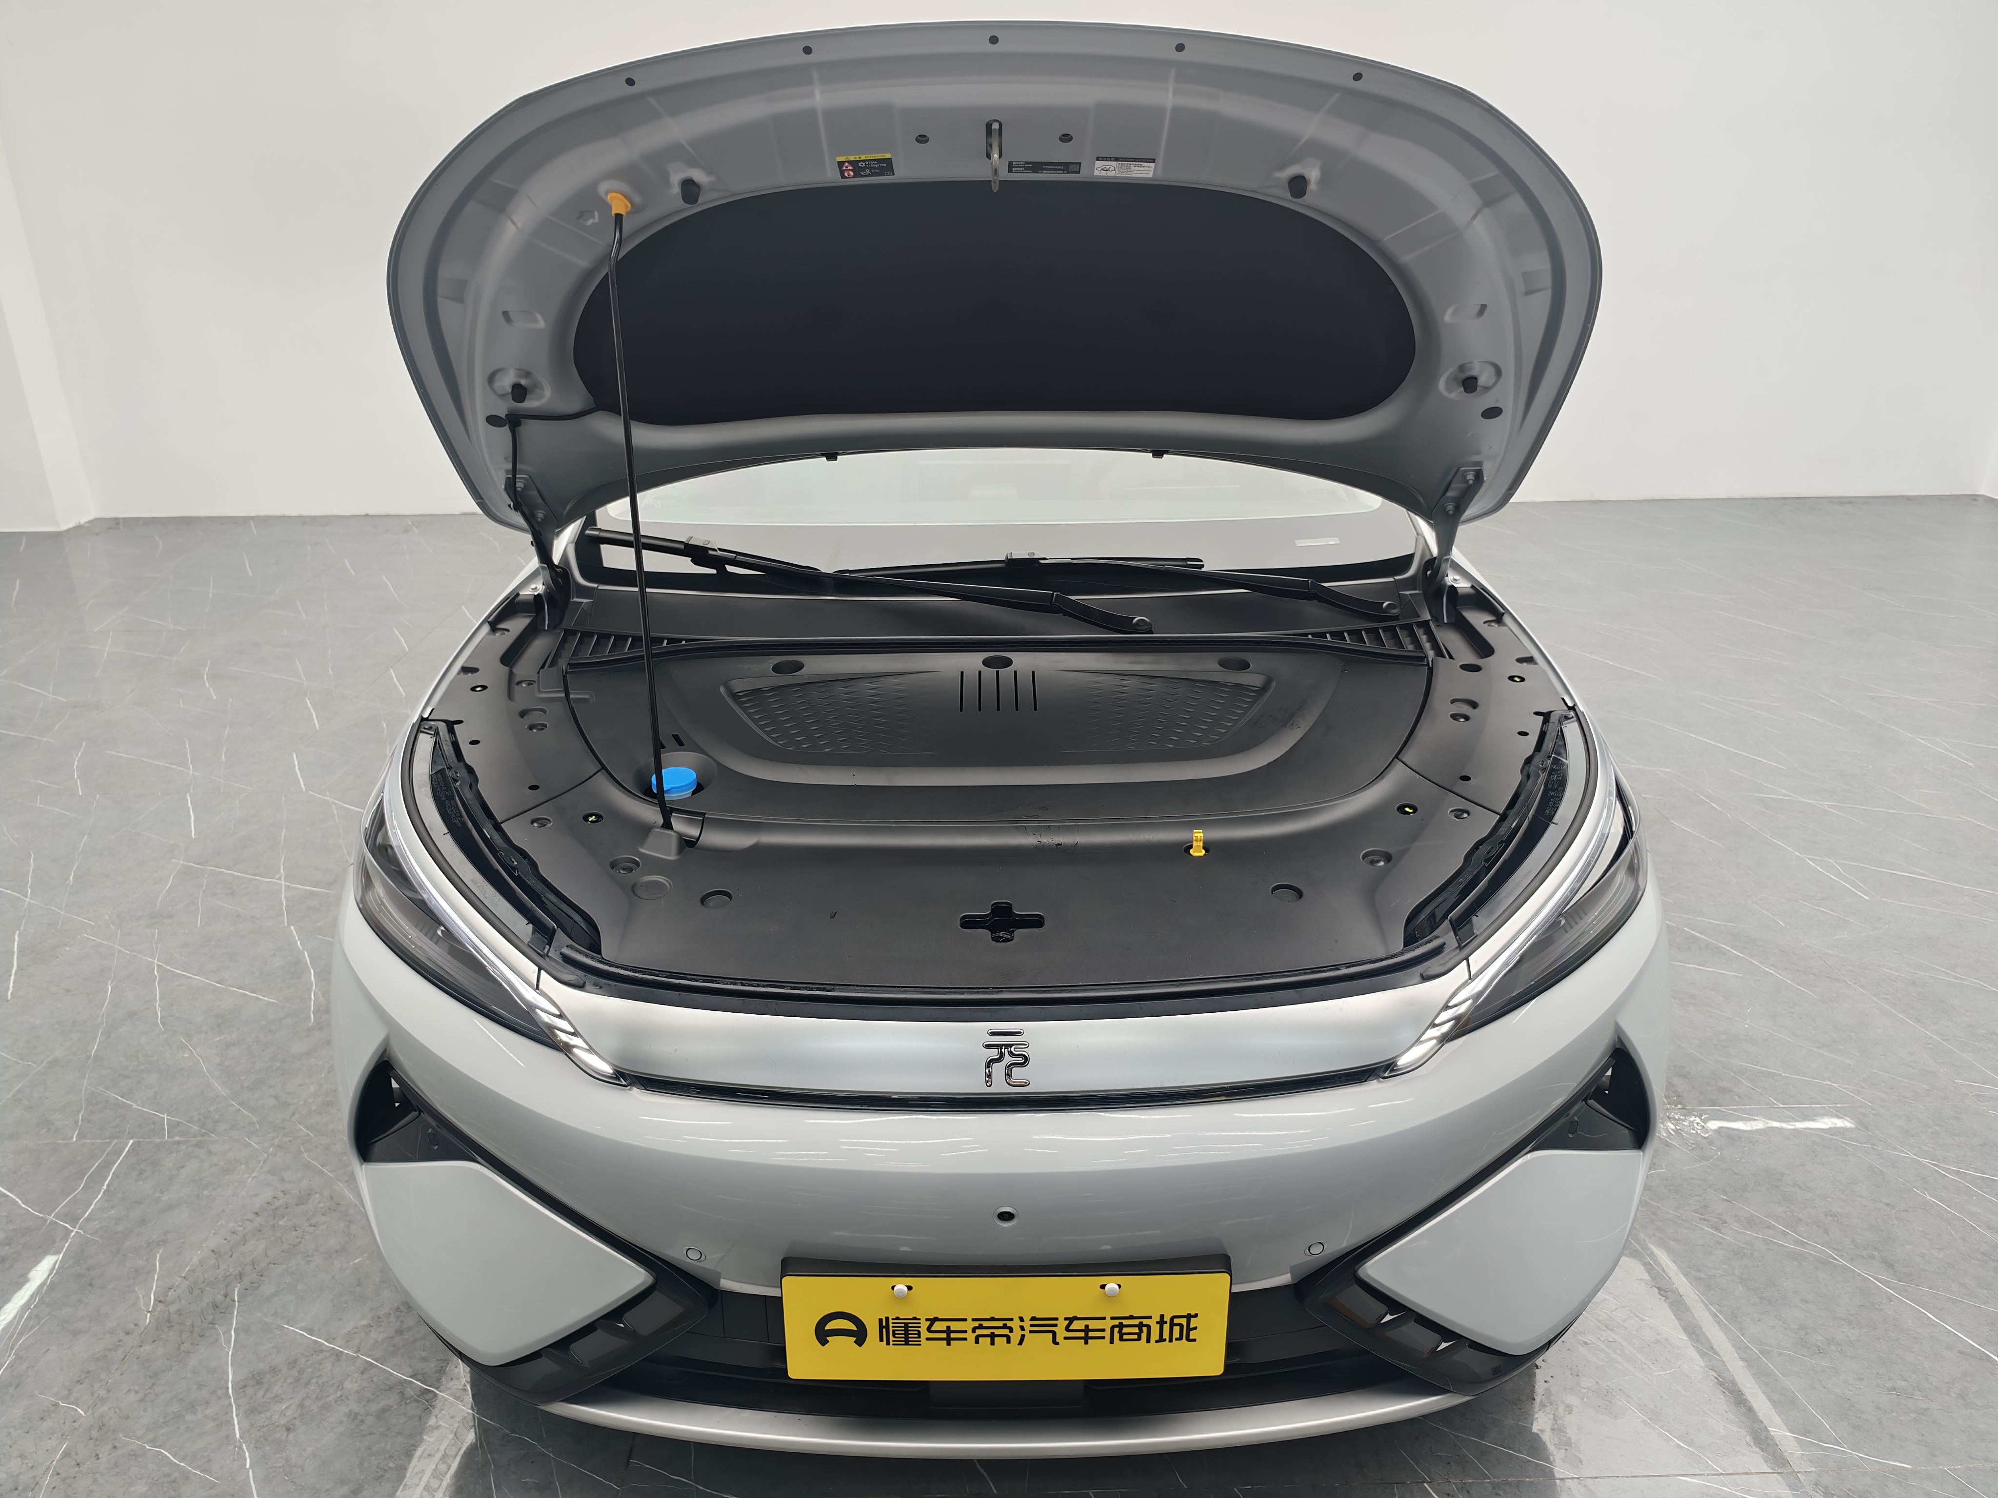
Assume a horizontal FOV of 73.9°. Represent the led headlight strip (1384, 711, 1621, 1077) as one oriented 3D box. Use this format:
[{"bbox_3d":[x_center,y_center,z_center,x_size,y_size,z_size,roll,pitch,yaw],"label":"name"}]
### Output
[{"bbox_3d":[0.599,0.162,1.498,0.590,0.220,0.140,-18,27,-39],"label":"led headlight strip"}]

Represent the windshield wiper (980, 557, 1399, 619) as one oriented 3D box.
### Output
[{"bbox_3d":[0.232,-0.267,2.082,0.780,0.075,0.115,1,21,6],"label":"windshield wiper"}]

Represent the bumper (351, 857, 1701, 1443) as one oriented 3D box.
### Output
[{"bbox_3d":[0.011,0.457,1.570,1.790,0.520,0.560,-1,21,0],"label":"bumper"}]

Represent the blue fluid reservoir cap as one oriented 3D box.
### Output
[{"bbox_3d":[-0.402,0.042,1.635,0.057,0.028,0.057,-1,21,0],"label":"blue fluid reservoir cap"}]

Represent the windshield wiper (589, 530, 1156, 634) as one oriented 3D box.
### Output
[{"bbox_3d":[-0.235,-0.263,2.071,0.940,0.065,0.095,11,23,15],"label":"windshield wiper"}]

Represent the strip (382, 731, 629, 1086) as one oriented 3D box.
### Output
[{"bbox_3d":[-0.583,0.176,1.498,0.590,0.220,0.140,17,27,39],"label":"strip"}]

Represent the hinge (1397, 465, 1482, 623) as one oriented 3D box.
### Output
[{"bbox_3d":[0.681,-0.321,2.021,0.100,0.240,0.140,-1,21,0],"label":"hinge"}]

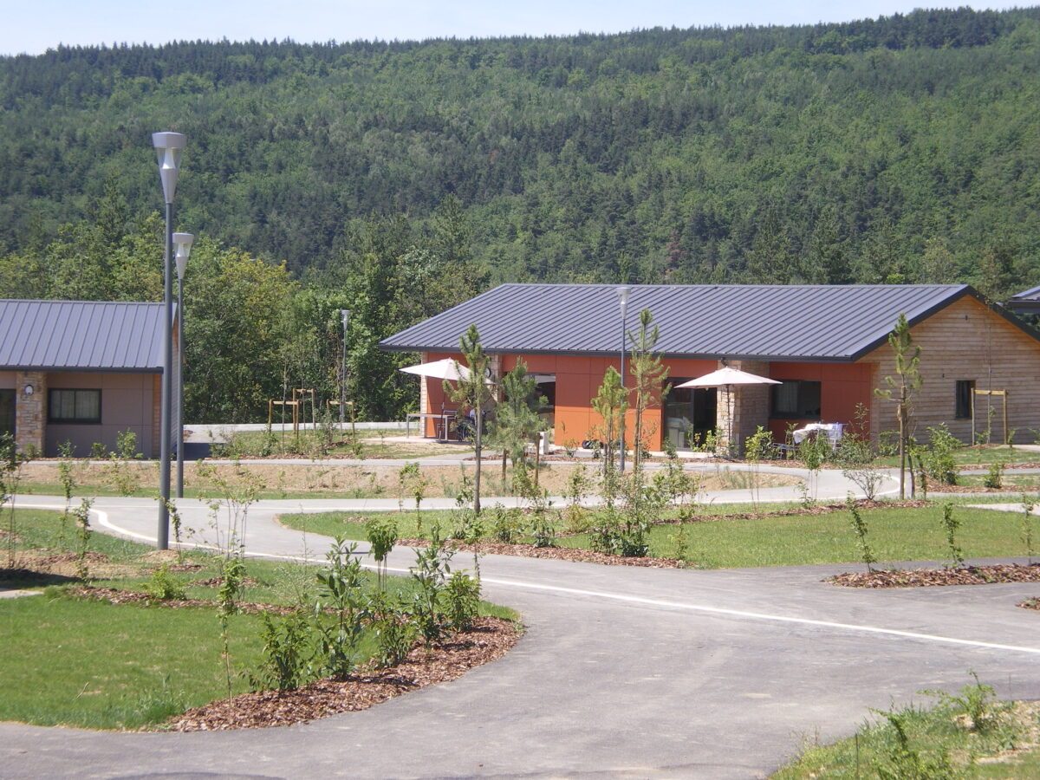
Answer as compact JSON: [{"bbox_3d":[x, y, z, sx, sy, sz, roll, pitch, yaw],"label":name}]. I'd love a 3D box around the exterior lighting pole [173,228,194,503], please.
[{"bbox_3d":[-6.121,-0.447,47.308,0.400,4.800,0.400,1,2,0],"label":"exterior lighting pole"}]

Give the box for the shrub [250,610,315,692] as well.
[{"bbox_3d":[-1.411,1.550,15.500,0.380,0.483,0.361,1,2,0],"label":"shrub"}]

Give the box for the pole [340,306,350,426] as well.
[{"bbox_3d":[-7.254,-0.931,108.032,0.400,4.800,0.400,1,2,0],"label":"pole"}]

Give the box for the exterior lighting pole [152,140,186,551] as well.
[{"bbox_3d":[-4.052,-0.557,29.972,0.400,4.800,0.400,1,2,0],"label":"exterior lighting pole"}]

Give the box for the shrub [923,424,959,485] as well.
[{"bbox_3d":[9.900,1.519,61.500,0.856,1.468,0.814,1,2,0],"label":"shrub"}]

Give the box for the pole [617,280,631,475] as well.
[{"bbox_3d":[2.675,-0.264,67.805,0.400,4.800,0.400,1,2,0],"label":"pole"}]

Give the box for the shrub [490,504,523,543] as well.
[{"bbox_3d":[-0.179,1.664,32.700,0.412,0.499,0.391,1,2,0],"label":"shrub"}]

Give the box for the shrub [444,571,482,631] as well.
[{"bbox_3d":[-0.434,1.591,19.700,0.274,0.457,0.261,1,2,0],"label":"shrub"}]

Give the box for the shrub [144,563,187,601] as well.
[{"bbox_3d":[-3.021,1.645,22.300,0.340,0.325,0.323,1,2,0],"label":"shrub"}]

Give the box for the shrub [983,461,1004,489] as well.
[{"bbox_3d":[10.782,1.943,59.500,0.473,0.631,0.450,1,2,0],"label":"shrub"}]

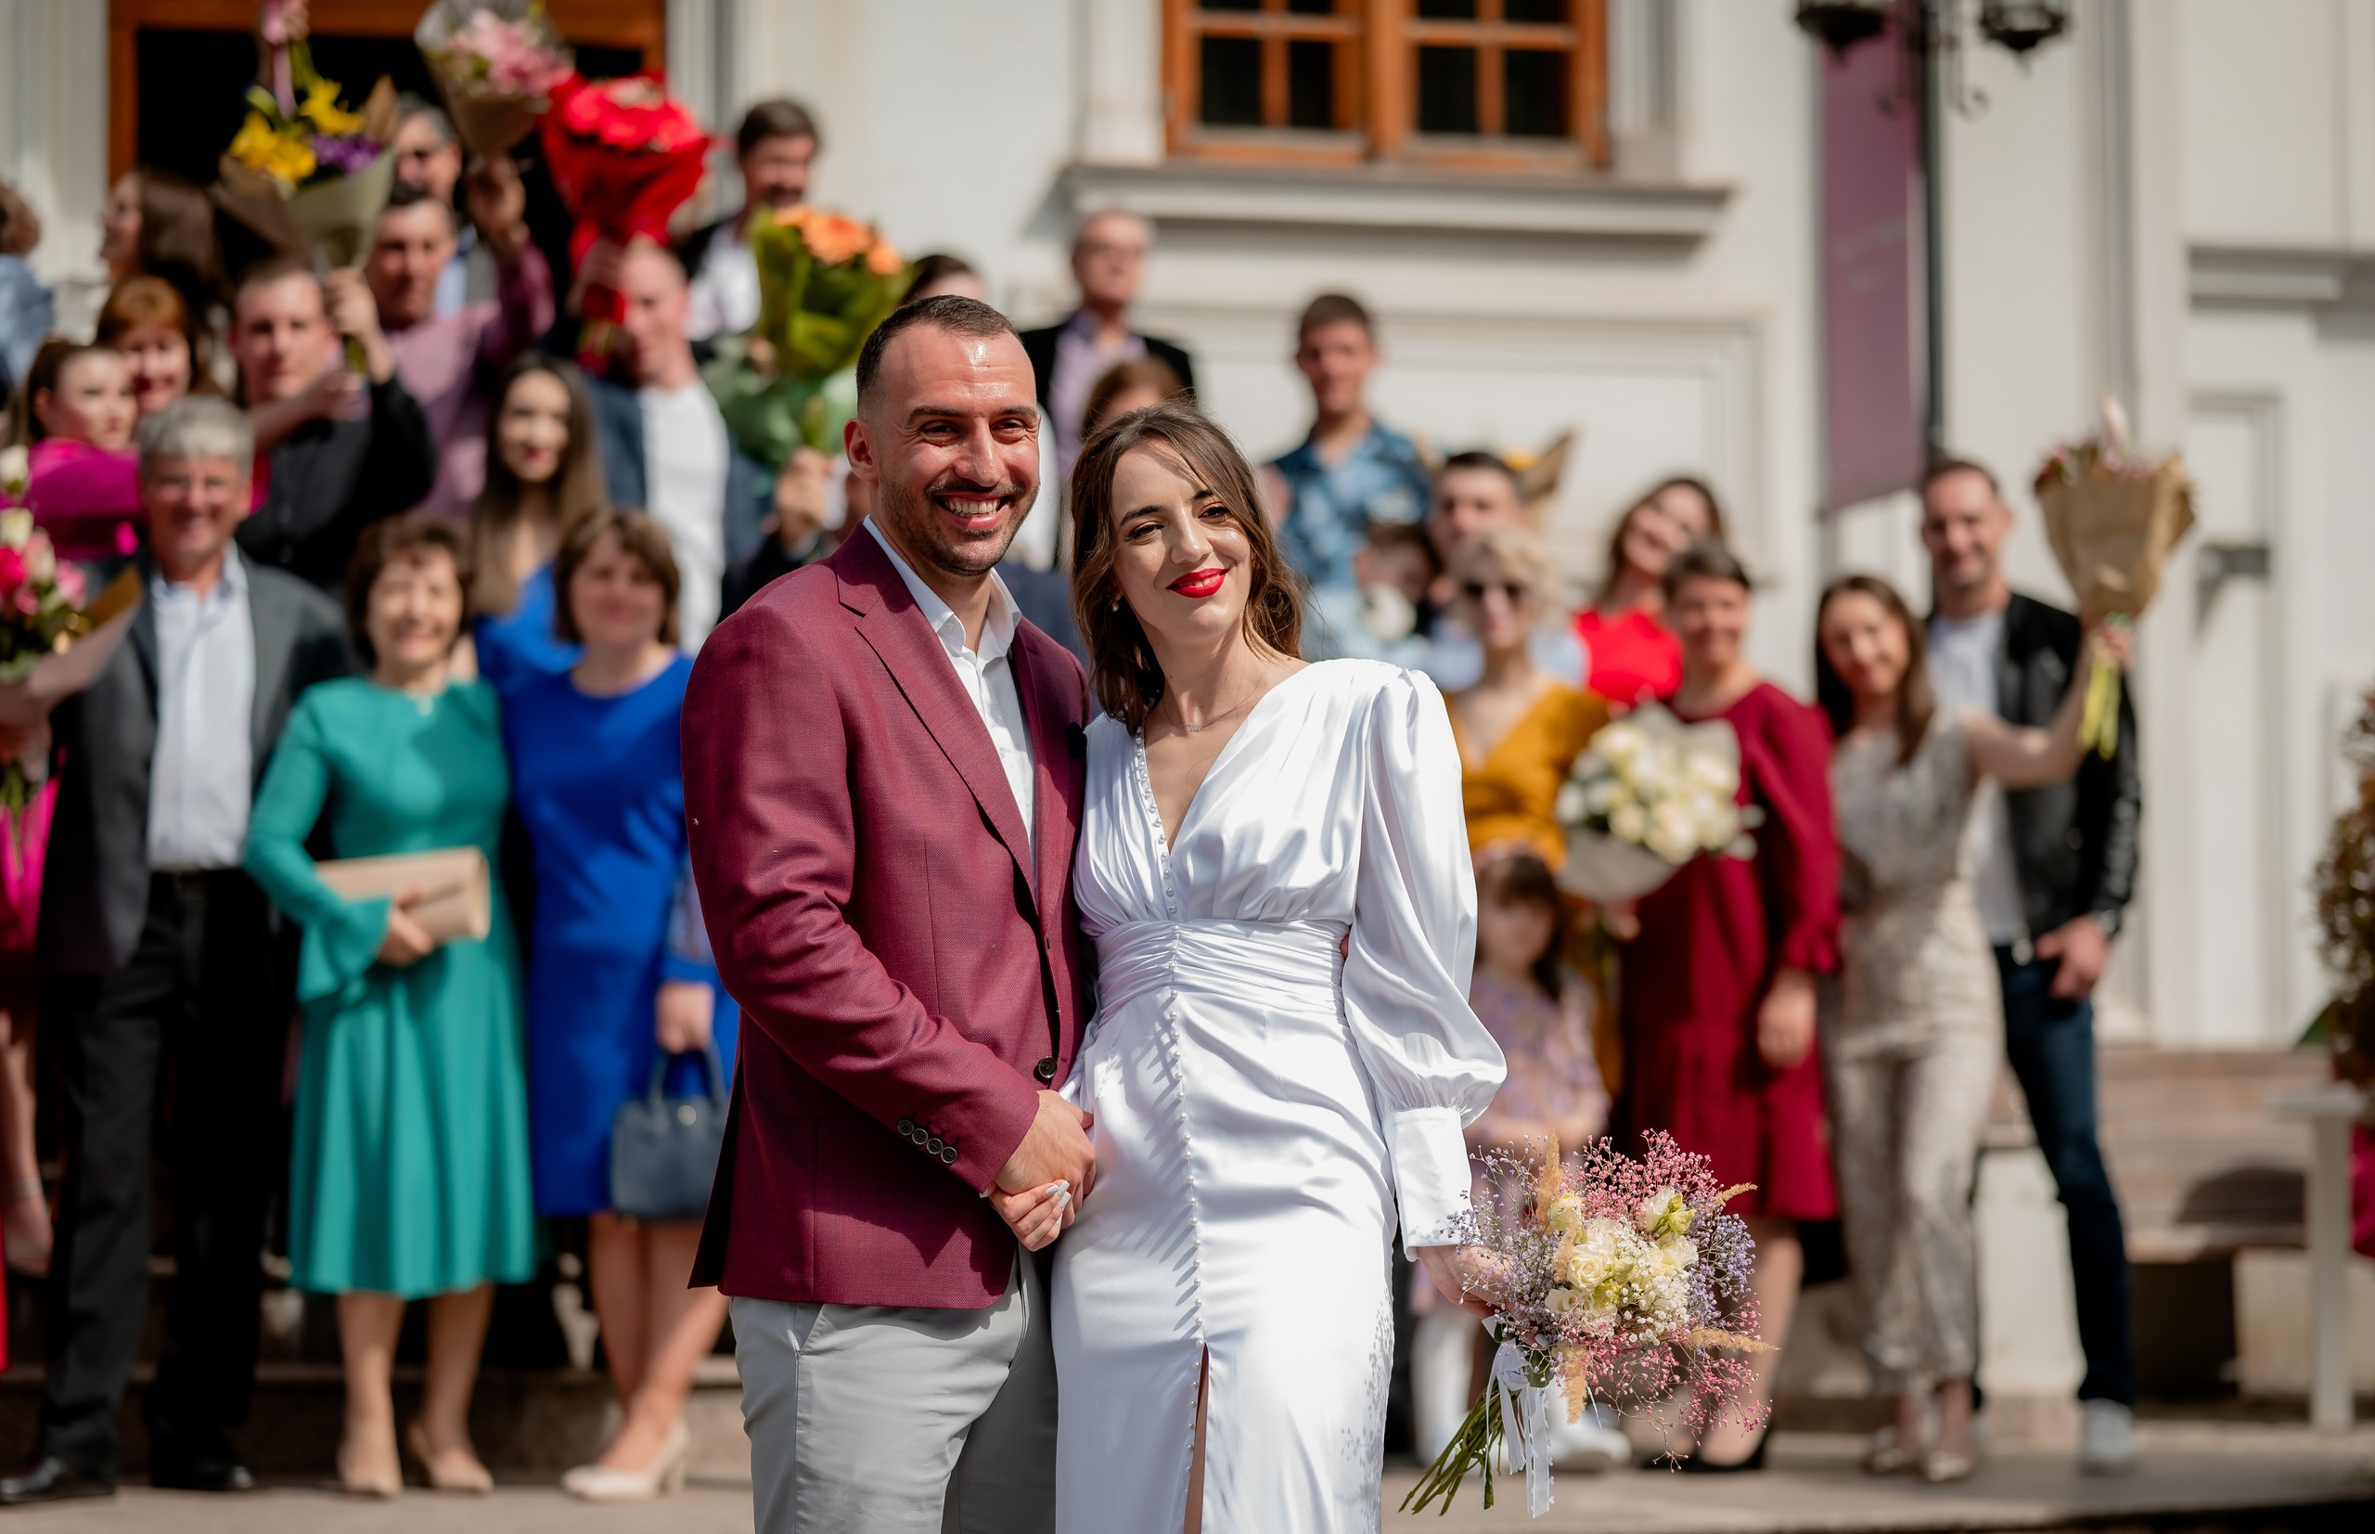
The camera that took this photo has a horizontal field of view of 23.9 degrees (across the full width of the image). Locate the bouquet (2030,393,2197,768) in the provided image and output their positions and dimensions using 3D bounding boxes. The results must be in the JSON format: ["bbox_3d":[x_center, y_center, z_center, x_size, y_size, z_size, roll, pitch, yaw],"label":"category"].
[{"bbox_3d":[1.603,-0.326,9.700,0.275,0.620,0.250,1,-3,0],"label":"bouquet"}]

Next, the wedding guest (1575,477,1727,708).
[{"bbox_3d":[0.883,0.264,10.587,0.450,1.630,0.340,-1,-2,9],"label":"wedding guest"}]

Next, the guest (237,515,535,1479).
[{"bbox_3d":[-1.333,0.390,9.350,0.500,1.623,0.400,0,-2,-9],"label":"guest"}]

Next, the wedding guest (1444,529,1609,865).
[{"bbox_3d":[0.633,0.391,10.496,0.460,1.682,0.360,0,-4,0],"label":"wedding guest"}]

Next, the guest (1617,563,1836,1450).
[{"bbox_3d":[0.949,0.410,9.870,0.440,1.632,0.380,-1,-2,18],"label":"guest"}]

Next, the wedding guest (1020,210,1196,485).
[{"bbox_3d":[-0.162,-0.346,12.185,0.500,1.740,0.330,-1,-2,7],"label":"wedding guest"}]

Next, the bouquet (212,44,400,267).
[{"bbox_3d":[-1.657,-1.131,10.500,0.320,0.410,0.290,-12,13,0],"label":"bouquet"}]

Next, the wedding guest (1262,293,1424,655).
[{"bbox_3d":[0.322,-0.078,11.228,0.460,1.756,0.340,0,-4,-3],"label":"wedding guest"}]

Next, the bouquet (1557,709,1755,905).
[{"bbox_3d":[0.816,0.067,9.800,0.340,0.330,0.310,7,21,0],"label":"bouquet"}]

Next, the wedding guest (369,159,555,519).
[{"bbox_3d":[-1.451,-0.283,11.041,0.460,1.845,0.400,0,-4,-7],"label":"wedding guest"}]

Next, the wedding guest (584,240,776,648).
[{"bbox_3d":[-0.975,-0.119,10.780,0.500,1.799,0.380,0,-4,-7],"label":"wedding guest"}]

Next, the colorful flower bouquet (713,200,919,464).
[{"bbox_3d":[-0.664,-0.752,9.900,0.350,0.460,0.320,6,3,0],"label":"colorful flower bouquet"}]

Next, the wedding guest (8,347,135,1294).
[{"bbox_3d":[-2.001,0.065,9.950,0.520,1.661,0.380,0,-2,-16],"label":"wedding guest"}]

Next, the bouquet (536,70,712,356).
[{"bbox_3d":[-1.052,-1.034,10.500,0.320,0.530,0.290,6,0,0],"label":"bouquet"}]

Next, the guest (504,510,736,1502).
[{"bbox_3d":[-0.939,0.403,9.344,0.450,1.672,0.380,-1,-4,3],"label":"guest"}]

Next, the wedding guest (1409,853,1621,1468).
[{"bbox_3d":[0.598,0.722,10.124,0.400,1.134,0.330,0,-4,-3],"label":"wedding guest"}]

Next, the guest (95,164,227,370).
[{"bbox_3d":[-2.076,-0.400,11.387,0.460,1.640,0.330,-2,-3,37],"label":"guest"}]

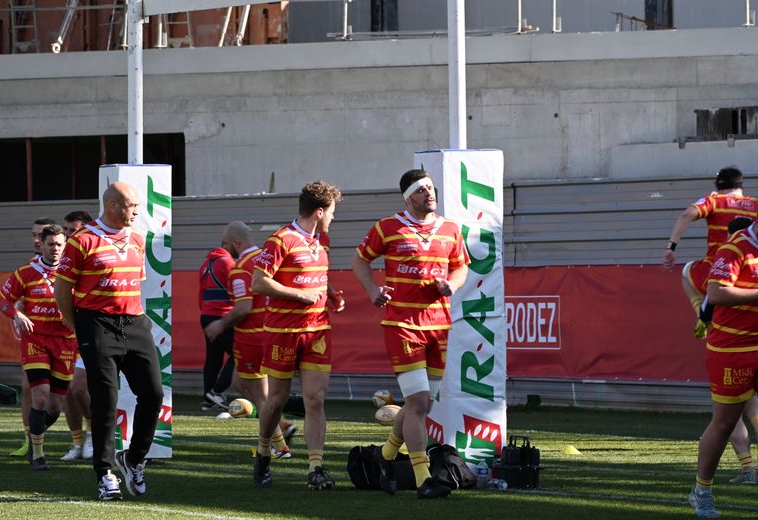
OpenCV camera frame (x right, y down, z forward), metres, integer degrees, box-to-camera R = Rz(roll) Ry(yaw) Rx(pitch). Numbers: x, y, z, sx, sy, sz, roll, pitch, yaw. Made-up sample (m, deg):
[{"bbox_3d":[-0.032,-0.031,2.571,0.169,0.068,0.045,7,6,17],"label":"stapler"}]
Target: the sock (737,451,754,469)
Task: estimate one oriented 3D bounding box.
[{"bbox_3d":[2.160,1.179,38.300,0.110,0.130,0.100,-1,0,30],"label":"sock"}]

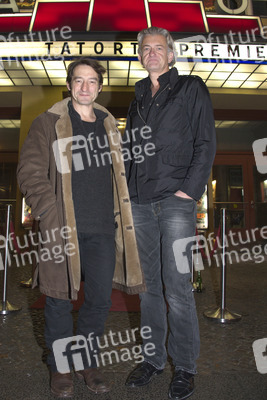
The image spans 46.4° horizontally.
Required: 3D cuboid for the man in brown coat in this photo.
[{"bbox_3d":[-0.280,0.068,1.700,0.670,1.740,0.420,1,-3,-9],"label":"man in brown coat"}]

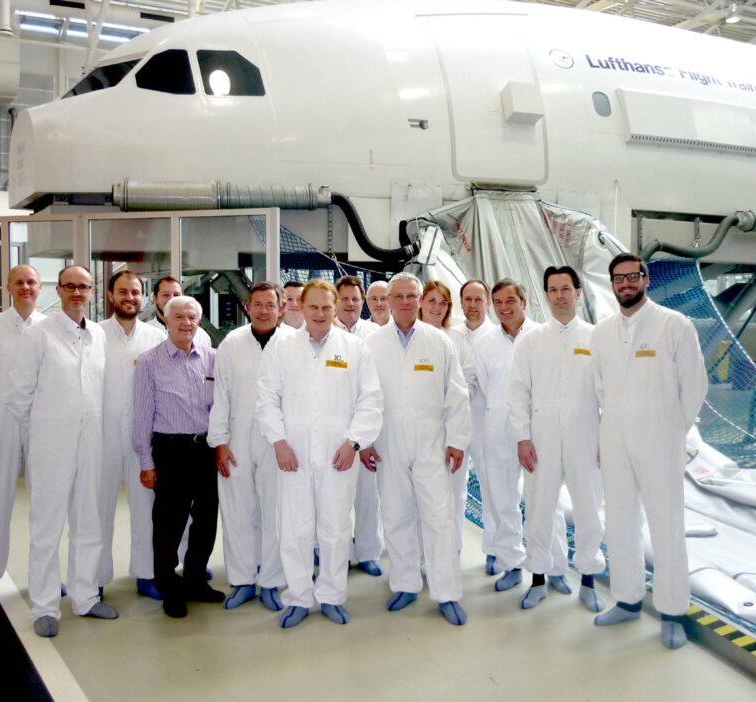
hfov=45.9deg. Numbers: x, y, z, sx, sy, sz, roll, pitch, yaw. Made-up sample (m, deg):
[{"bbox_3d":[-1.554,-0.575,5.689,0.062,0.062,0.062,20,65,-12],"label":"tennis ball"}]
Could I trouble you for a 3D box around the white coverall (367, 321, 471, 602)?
[{"bbox_3d":[0.202,0.564,4.705,0.570,1.460,0.360,0,2,3],"label":"white coverall"}]

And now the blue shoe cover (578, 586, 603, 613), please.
[{"bbox_3d":[1.142,1.315,4.790,0.110,0.090,0.270,0,1,-4],"label":"blue shoe cover"}]

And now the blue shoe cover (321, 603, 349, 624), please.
[{"bbox_3d":[-0.221,1.310,4.609,0.108,0.115,0.285,-1,2,-17],"label":"blue shoe cover"}]

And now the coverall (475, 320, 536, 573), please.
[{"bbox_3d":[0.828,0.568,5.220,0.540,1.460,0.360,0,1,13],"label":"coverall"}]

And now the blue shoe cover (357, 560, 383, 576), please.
[{"bbox_3d":[-0.062,1.298,5.491,0.110,0.105,0.280,-1,3,-30],"label":"blue shoe cover"}]

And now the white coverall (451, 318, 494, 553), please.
[{"bbox_3d":[0.606,0.530,5.600,0.560,1.470,0.320,1,3,6],"label":"white coverall"}]

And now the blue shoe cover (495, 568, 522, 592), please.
[{"bbox_3d":[0.776,1.319,5.207,0.110,0.105,0.280,3,4,39],"label":"blue shoe cover"}]

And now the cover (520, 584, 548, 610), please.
[{"bbox_3d":[0.851,1.315,4.831,0.110,0.090,0.280,1,2,33],"label":"cover"}]

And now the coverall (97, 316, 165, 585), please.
[{"bbox_3d":[-1.392,0.567,5.060,0.520,1.490,0.350,-1,1,-20],"label":"coverall"}]

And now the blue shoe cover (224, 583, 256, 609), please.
[{"bbox_3d":[-0.750,1.300,4.874,0.108,0.115,0.285,0,2,12],"label":"blue shoe cover"}]

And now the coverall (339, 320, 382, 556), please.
[{"bbox_3d":[-0.159,0.518,5.374,0.550,1.480,0.340,0,2,-2],"label":"coverall"}]

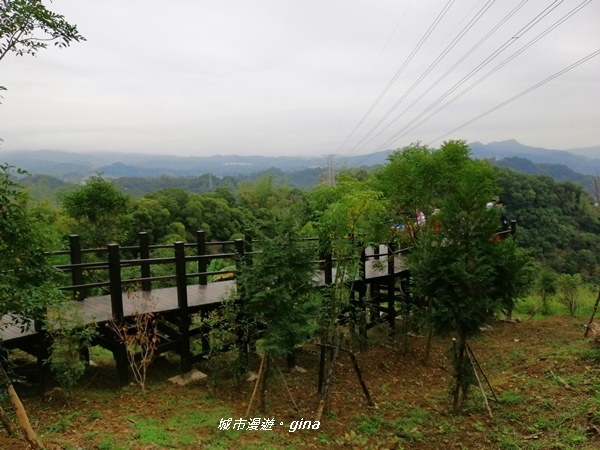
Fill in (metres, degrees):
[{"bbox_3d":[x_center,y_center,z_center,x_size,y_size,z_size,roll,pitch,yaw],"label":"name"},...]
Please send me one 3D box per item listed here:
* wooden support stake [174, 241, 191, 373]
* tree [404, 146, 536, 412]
[{"bbox_3d":[-1.838,1.315,7.100,0.140,2.120,0.140,-9,11,-43],"label":"wooden support stake"},{"bbox_3d":[1.995,0.713,5.400,1.500,3.150,1.450,-1,8,0],"label":"tree"}]

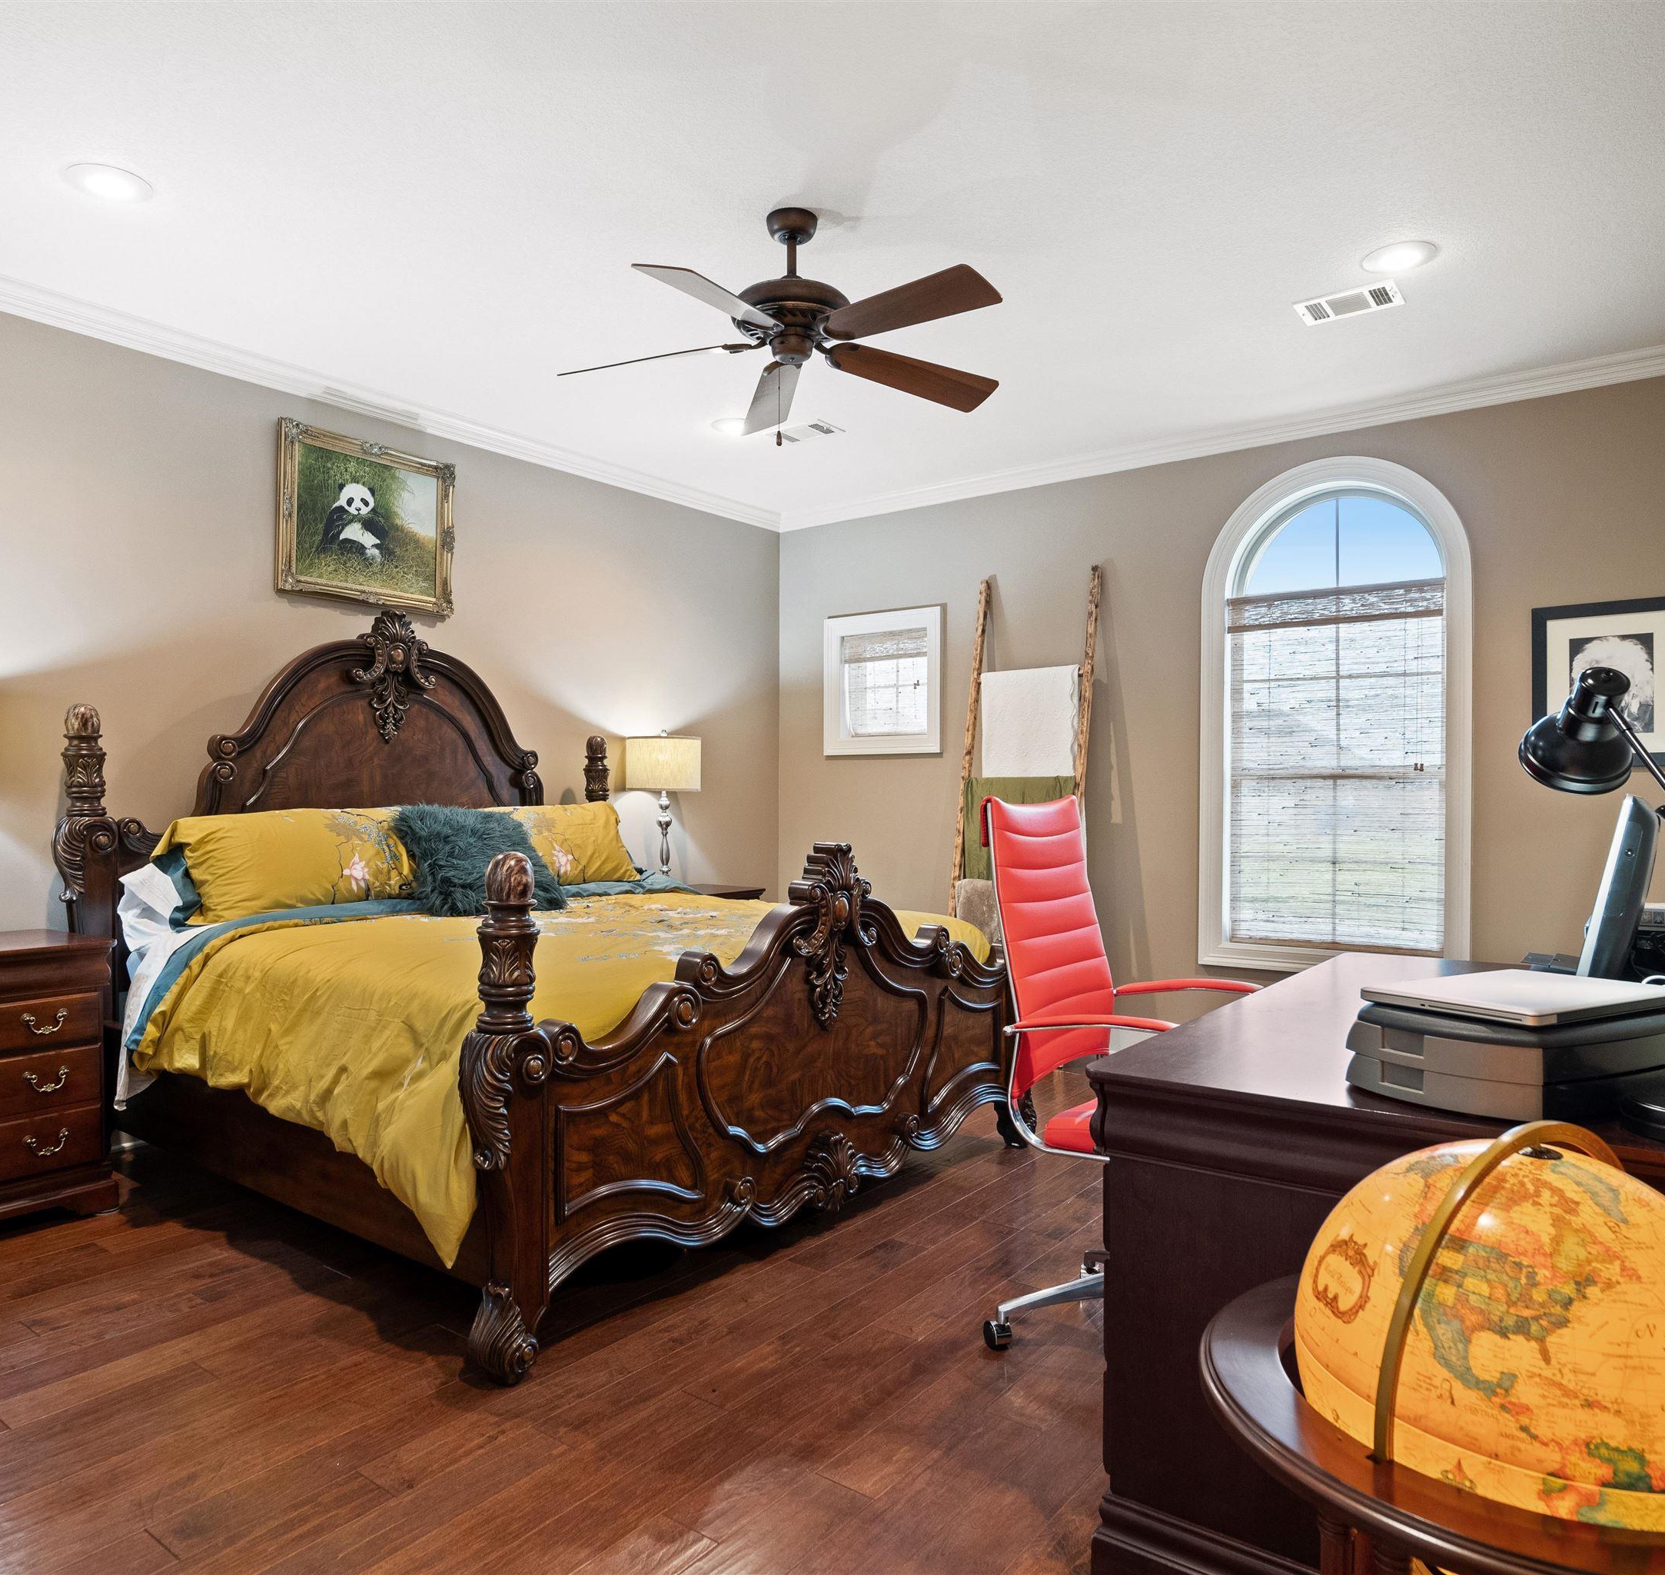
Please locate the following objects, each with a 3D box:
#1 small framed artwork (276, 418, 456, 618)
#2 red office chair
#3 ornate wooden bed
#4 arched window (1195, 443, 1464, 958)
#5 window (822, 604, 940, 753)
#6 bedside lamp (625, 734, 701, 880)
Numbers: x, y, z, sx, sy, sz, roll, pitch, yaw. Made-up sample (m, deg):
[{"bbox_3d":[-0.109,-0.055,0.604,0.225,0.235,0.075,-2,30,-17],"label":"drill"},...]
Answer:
[{"bbox_3d":[-1.810,-1.023,4.354,0.060,0.628,0.725,0,0,38],"label":"small framed artwork"},{"bbox_3d":[0.712,0.625,2.523,0.650,1.200,0.620,0,0,33],"label":"red office chair"},{"bbox_3d":[-0.887,0.262,3.745,2.240,1.900,2.250,0,0,38],"label":"ornate wooden bed"},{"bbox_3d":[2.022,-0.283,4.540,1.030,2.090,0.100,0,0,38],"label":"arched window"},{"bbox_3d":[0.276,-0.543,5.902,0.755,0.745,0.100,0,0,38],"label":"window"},{"bbox_3d":[-0.806,0.110,5.280,0.350,0.745,0.350,0,0,0],"label":"bedside lamp"}]

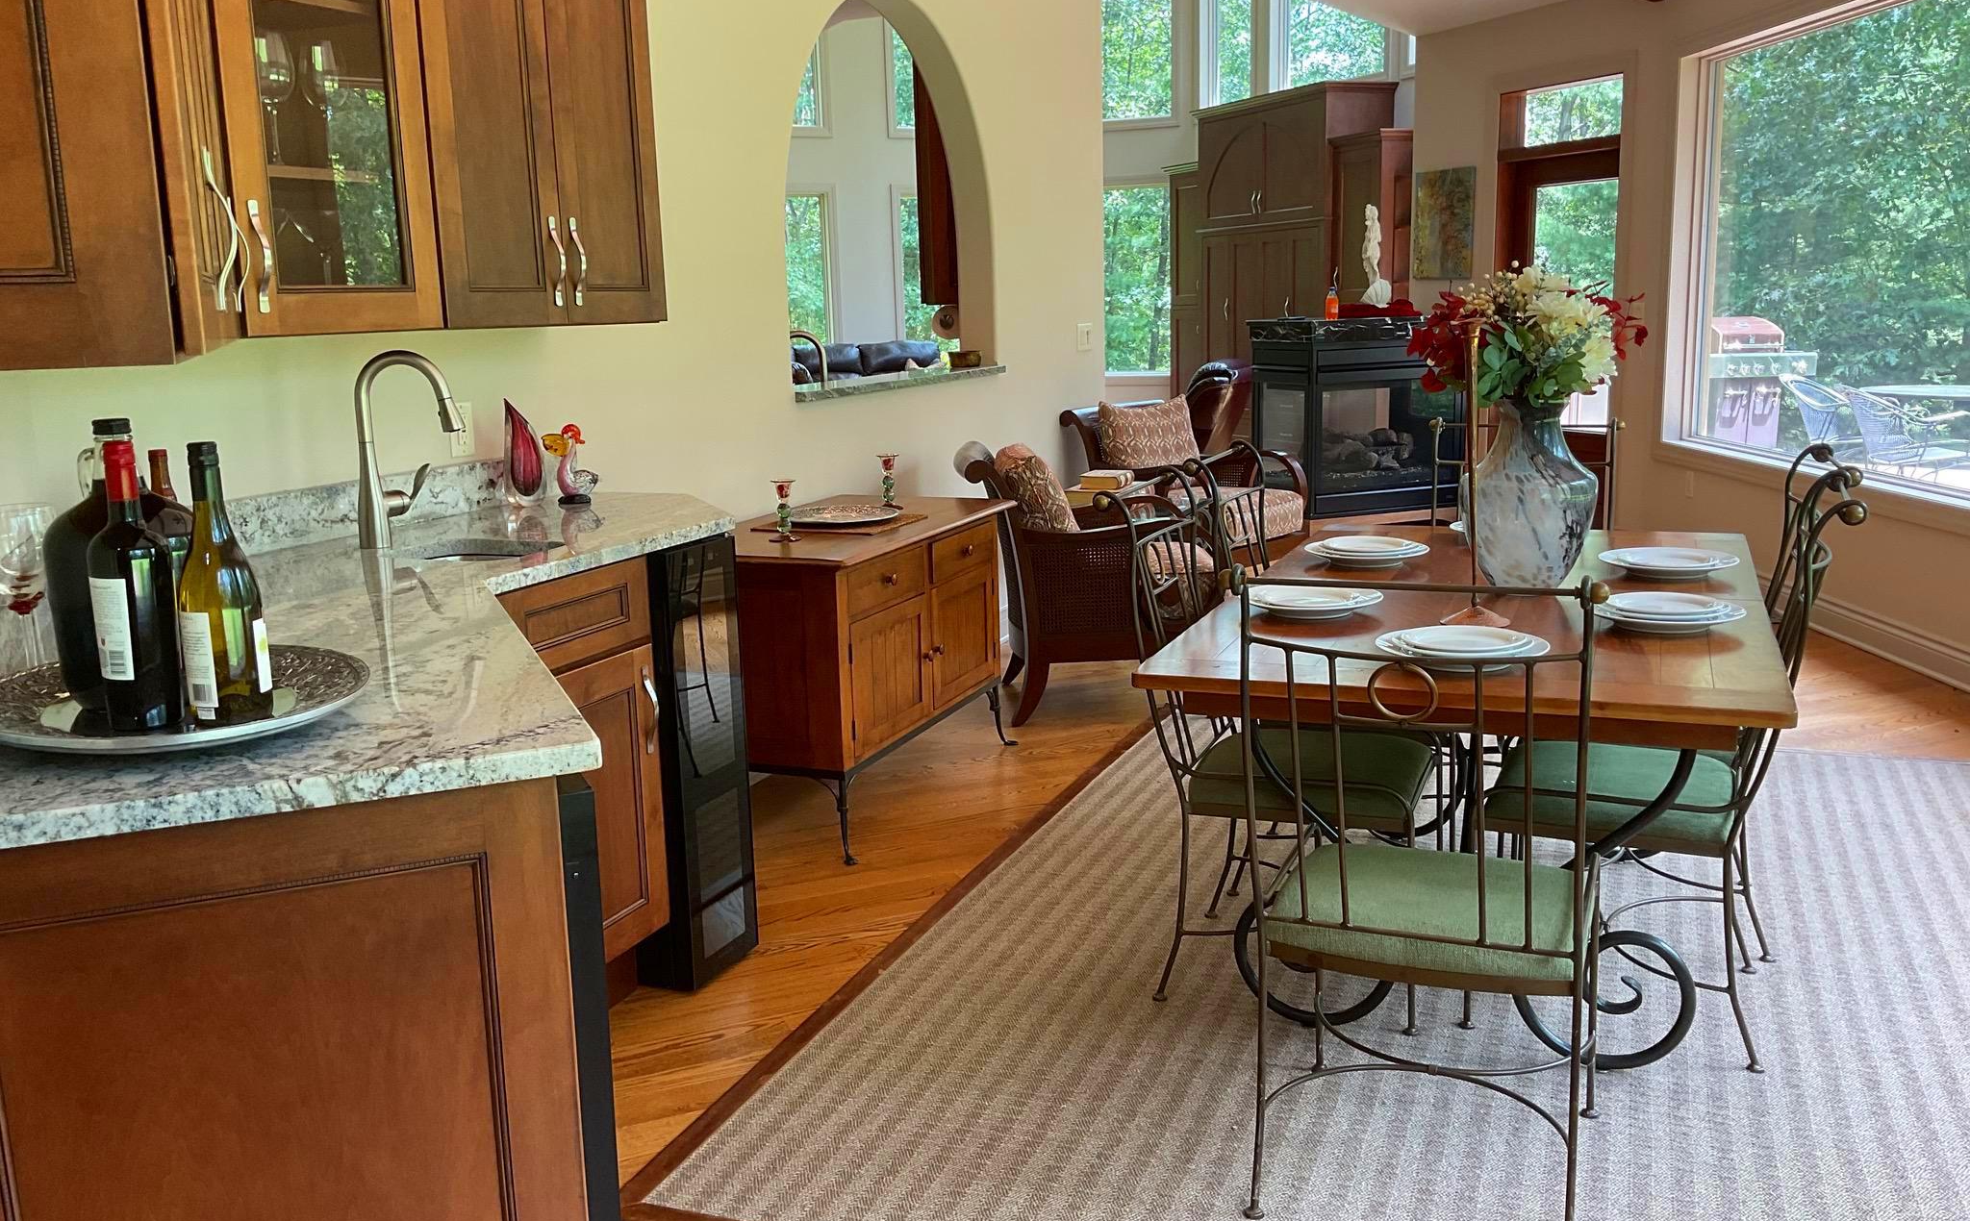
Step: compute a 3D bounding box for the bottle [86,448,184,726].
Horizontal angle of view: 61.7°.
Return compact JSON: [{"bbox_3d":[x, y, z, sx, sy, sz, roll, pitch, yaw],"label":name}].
[{"bbox_3d":[-0.886,-0.028,1.708,0.077,0.298,0.077,3,11,22],"label":"bottle"}]

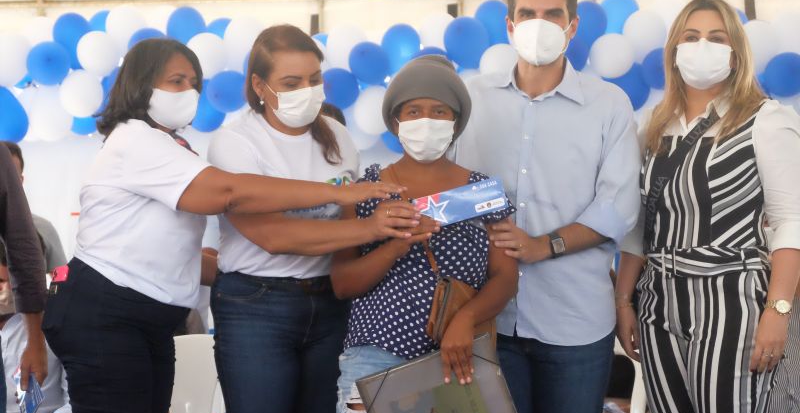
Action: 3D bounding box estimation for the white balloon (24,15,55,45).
[{"bbox_3d":[-1.716,-0.807,8.000,0.187,0.206,0.210,-1,-3,0],"label":"white balloon"}]

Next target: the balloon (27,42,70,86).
[{"bbox_3d":[-1.622,-0.656,7.700,0.203,0.203,0.230,-1,-3,0],"label":"balloon"}]

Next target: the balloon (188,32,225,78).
[{"bbox_3d":[-0.825,-0.648,7.176,0.183,0.198,0.201,0,-4,0],"label":"balloon"}]

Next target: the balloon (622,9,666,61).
[{"bbox_3d":[1.123,-0.780,7.650,0.197,0.239,0.215,-1,-3,0],"label":"balloon"}]

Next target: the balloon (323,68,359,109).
[{"bbox_3d":[-0.260,-0.501,7.104,0.175,0.179,0.196,0,-4,0],"label":"balloon"}]

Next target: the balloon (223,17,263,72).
[{"bbox_3d":[-0.669,-0.701,7.210,0.190,0.238,0.190,0,-4,0],"label":"balloon"}]

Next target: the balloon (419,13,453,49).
[{"bbox_3d":[0.189,-0.806,7.950,0.186,0.224,0.200,-1,-3,0],"label":"balloon"}]

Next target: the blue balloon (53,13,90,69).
[{"bbox_3d":[-1.563,-0.787,7.950,0.186,0.277,0.200,-1,-3,0],"label":"blue balloon"}]

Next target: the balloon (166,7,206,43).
[{"bbox_3d":[-0.934,-0.770,7.292,0.175,0.214,0.184,0,-4,0],"label":"balloon"}]

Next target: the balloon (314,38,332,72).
[{"bbox_3d":[-0.435,-0.688,7.750,0.205,0.214,0.220,-1,-3,0],"label":"balloon"}]

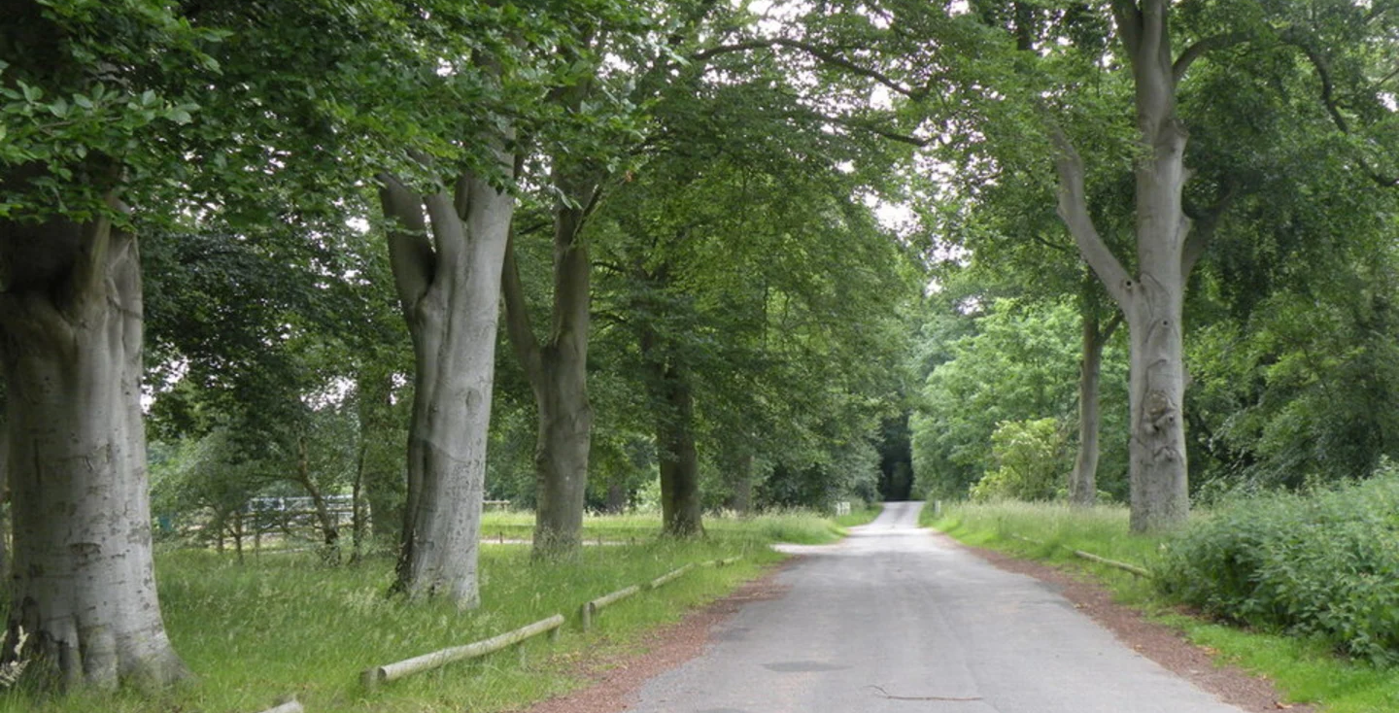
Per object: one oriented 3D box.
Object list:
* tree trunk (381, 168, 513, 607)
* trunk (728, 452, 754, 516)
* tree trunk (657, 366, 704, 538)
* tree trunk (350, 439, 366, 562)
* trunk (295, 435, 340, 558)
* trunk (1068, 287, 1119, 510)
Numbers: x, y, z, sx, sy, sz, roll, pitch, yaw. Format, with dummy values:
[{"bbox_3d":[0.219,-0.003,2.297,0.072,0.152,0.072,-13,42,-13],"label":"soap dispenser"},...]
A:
[{"bbox_3d":[-3.737,0.461,33.500,1.900,6.500,1.600,0,-3,0],"label":"tree trunk"},{"bbox_3d":[1.684,5.232,93.000,1.050,2.600,1.000,0,-3,0],"label":"trunk"},{"bbox_3d":[-0.558,2.789,66.000,1.360,5.040,1.250,0,-3,0],"label":"tree trunk"},{"bbox_3d":[-7.082,2.996,47.000,0.330,2.560,0.330,0,-3,0],"label":"tree trunk"},{"bbox_3d":[-7.921,2.917,47.000,0.900,2.540,0.600,0,-3,0],"label":"trunk"},{"bbox_3d":[11.681,1.278,67.000,1.480,6.340,0.950,0,-3,0],"label":"trunk"}]

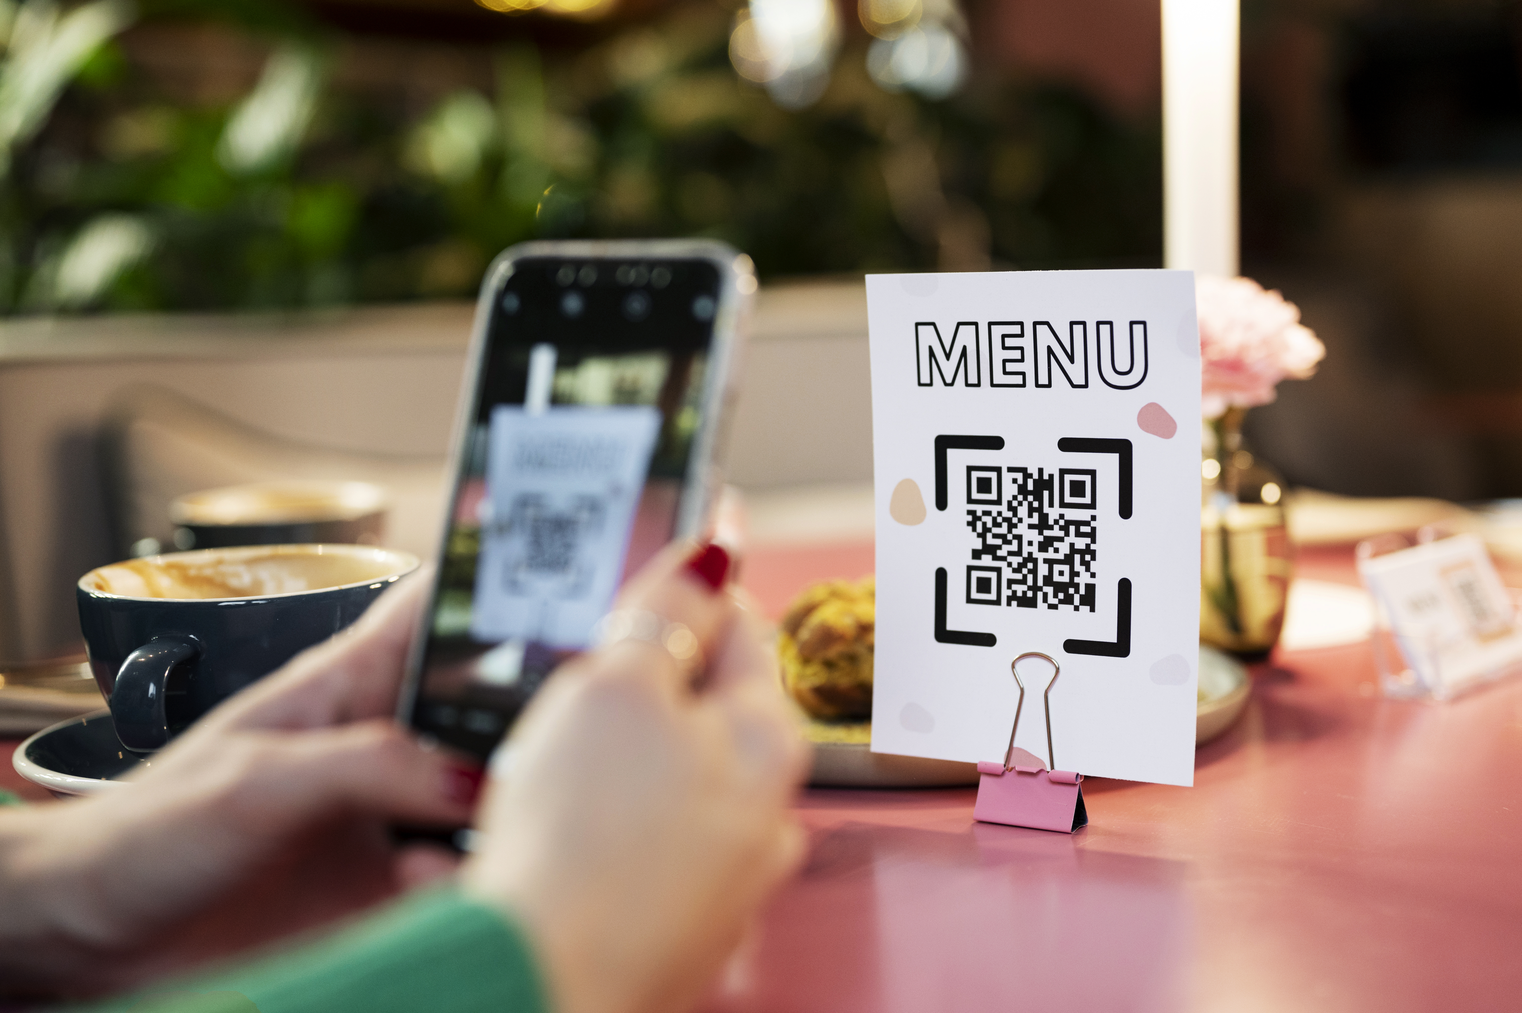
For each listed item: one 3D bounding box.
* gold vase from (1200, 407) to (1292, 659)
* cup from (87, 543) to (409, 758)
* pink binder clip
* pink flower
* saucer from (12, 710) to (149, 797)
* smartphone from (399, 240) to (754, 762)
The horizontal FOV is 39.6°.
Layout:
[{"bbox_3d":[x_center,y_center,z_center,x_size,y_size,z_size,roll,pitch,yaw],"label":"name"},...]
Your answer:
[{"bbox_3d":[0.182,0.011,0.845,0.062,0.100,0.062,-2,8,0],"label":"gold vase"},{"bbox_3d":[-0.162,0.056,0.663,0.106,0.068,0.134,-1,8,5],"label":"cup"},{"bbox_3d":[0.081,0.069,0.635,0.033,0.052,0.014,3,9,31],"label":"pink binder clip"},{"bbox_3d":[0.186,-0.063,0.834,0.076,0.060,0.074,-2,8,0],"label":"pink flower"},{"bbox_3d":[-0.160,0.086,0.681,0.154,0.021,0.154,-2,8,0],"label":"saucer"},{"bbox_3d":[-0.047,0.011,0.508,0.076,0.152,0.011,4,-11,32],"label":"smartphone"}]

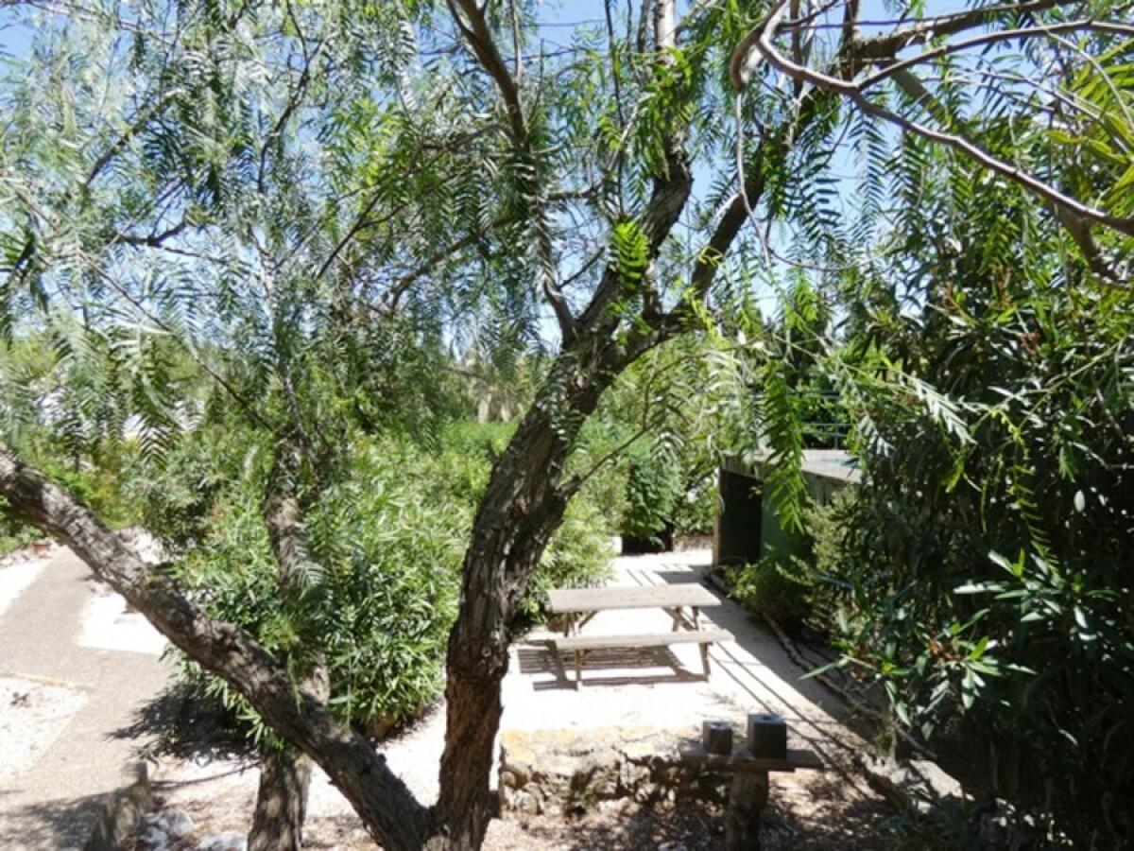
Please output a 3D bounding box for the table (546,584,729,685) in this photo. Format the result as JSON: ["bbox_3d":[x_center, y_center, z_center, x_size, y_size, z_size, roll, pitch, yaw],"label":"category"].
[{"bbox_3d":[0.723,2.268,7.312,1.820,0.725,1.470,-1,1,-5],"label":"table"}]

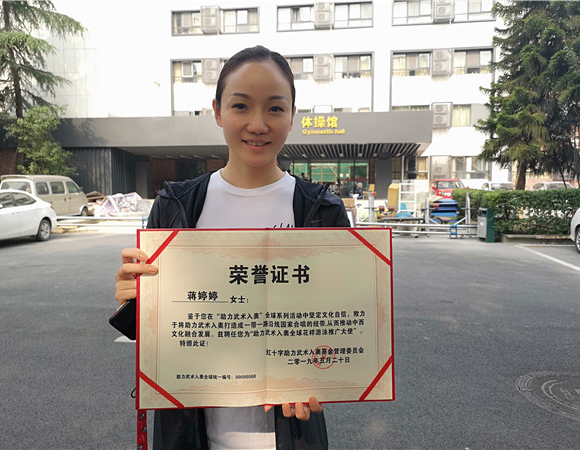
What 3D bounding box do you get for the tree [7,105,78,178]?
[{"bbox_3d":[-13.240,-3.404,24.801,3.400,5.500,3.300,1,5,12],"label":"tree"}]

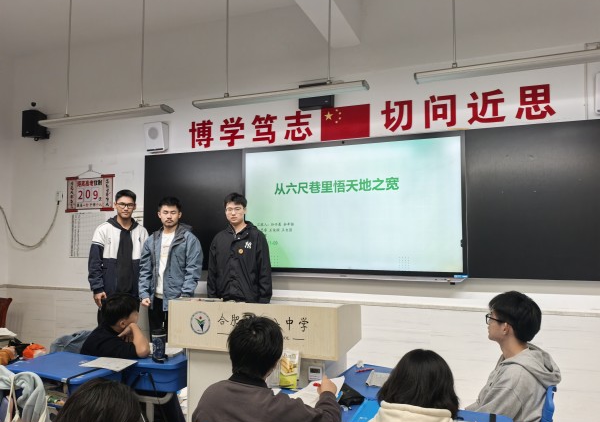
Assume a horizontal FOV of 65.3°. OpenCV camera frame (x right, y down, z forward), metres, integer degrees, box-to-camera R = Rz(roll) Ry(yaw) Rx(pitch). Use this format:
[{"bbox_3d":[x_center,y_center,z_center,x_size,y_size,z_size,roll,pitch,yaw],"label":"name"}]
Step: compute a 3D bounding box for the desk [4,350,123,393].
[{"bbox_3d":[-1.349,1.280,2.706,0.610,0.760,0.400,-2,-4,30],"label":"desk"}]

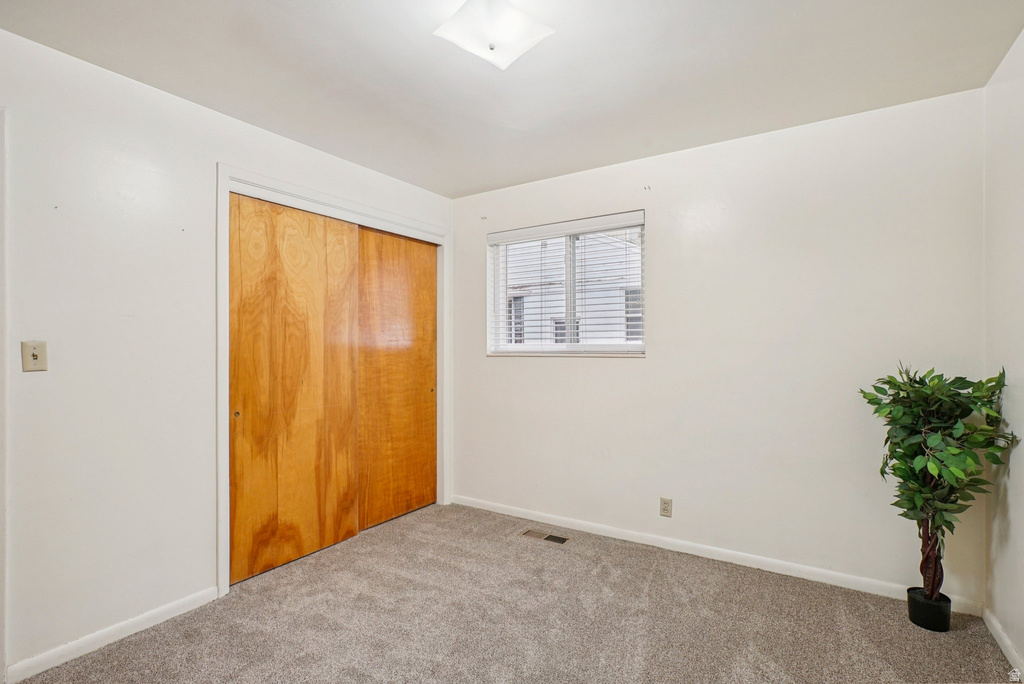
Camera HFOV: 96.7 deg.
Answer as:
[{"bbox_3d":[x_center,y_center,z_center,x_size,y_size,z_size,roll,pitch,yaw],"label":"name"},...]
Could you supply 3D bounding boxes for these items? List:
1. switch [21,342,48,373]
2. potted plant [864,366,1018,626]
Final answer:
[{"bbox_3d":[-1.822,0.056,1.741,0.016,0.115,0.071,0,0,34],"label":"switch"},{"bbox_3d":[1.875,0.690,2.042,0.480,1.160,0.450,0,0,32],"label":"potted plant"}]

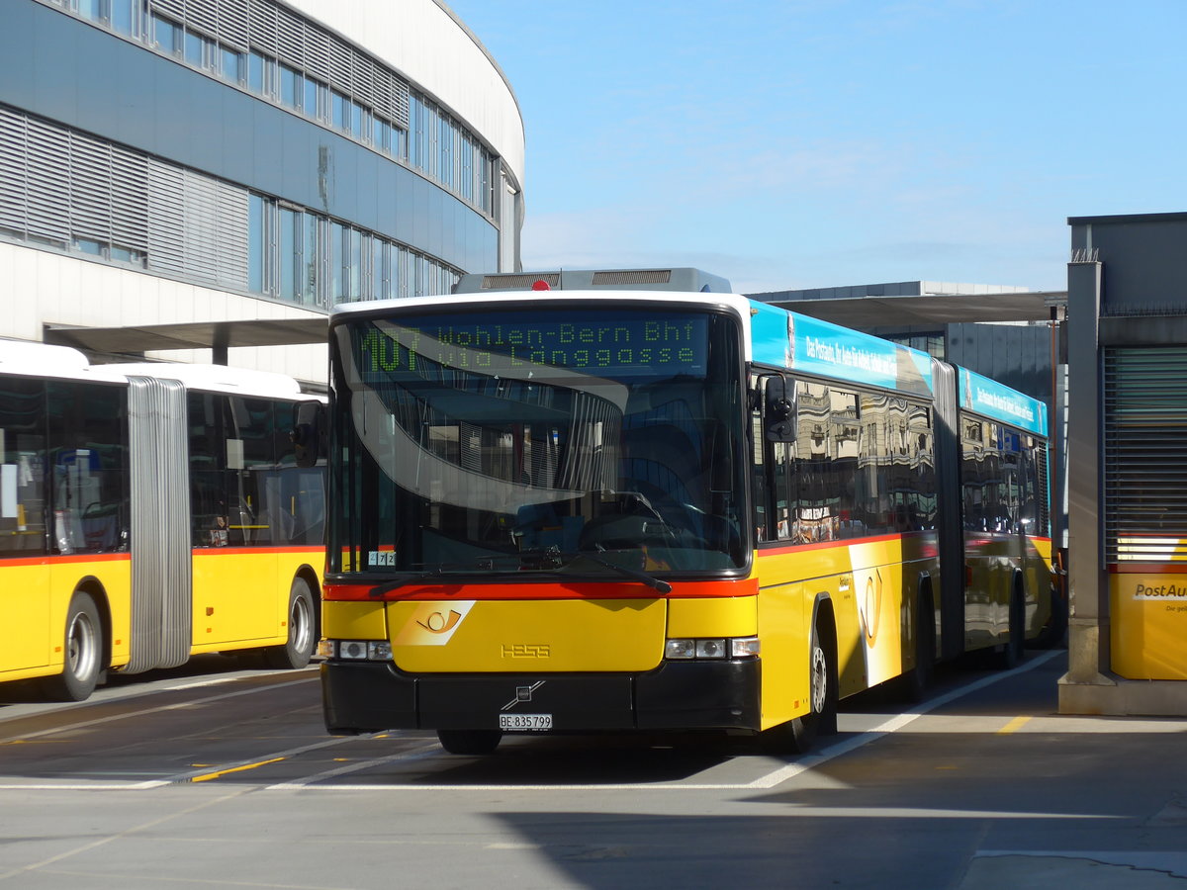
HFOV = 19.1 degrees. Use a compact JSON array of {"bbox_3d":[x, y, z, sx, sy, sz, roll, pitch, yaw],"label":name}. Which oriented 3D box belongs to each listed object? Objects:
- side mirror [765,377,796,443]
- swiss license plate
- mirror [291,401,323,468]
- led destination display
[{"bbox_3d":[1.046,-0.195,19.630,0.190,0.370,0.100,-1,-1,-5],"label":"side mirror"},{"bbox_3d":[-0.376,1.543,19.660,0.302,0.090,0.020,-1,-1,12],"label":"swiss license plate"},{"bbox_3d":[-1.635,-0.057,20.200,0.100,0.370,0.190,0,-1,-44],"label":"mirror"},{"bbox_3d":[-0.350,-0.556,19.970,2.040,0.340,0.100,-1,-1,12],"label":"led destination display"}]

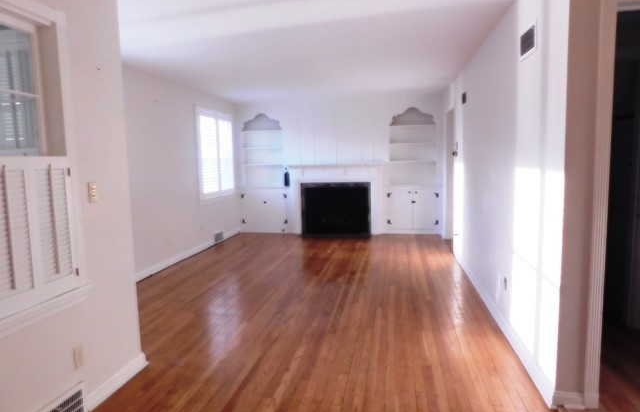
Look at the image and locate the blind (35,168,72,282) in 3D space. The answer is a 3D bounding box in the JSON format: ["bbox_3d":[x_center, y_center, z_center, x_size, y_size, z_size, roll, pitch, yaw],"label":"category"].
[{"bbox_3d":[-1.343,0.099,2.168,0.030,0.650,0.215,0,6,10],"label":"blind"}]

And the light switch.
[{"bbox_3d":[-1.292,-0.076,2.432,0.015,0.116,0.073,0,6,10],"label":"light switch"}]

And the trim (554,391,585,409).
[{"bbox_3d":[1.343,1.050,2.300,0.165,0.102,0.022,0,6,10],"label":"trim"}]

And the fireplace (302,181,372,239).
[{"bbox_3d":[0.321,0.044,7.856,1.270,0.980,0.380,0,6,10],"label":"fireplace"}]

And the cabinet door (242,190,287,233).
[{"bbox_3d":[-1.083,0.106,8.186,0.910,0.800,0.040,0,6,10],"label":"cabinet door"}]

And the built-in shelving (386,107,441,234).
[{"bbox_3d":[1.694,-0.628,7.731,0.960,2.280,0.300,0,6,10],"label":"built-in shelving"}]

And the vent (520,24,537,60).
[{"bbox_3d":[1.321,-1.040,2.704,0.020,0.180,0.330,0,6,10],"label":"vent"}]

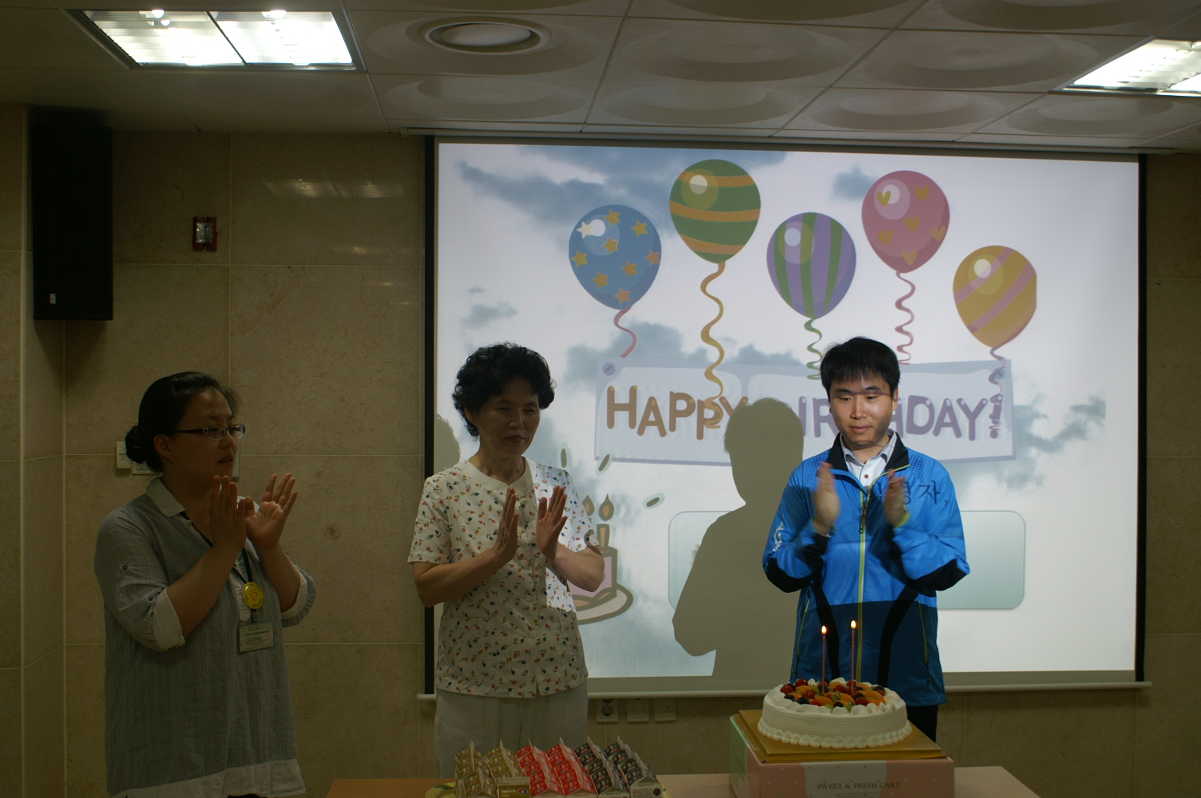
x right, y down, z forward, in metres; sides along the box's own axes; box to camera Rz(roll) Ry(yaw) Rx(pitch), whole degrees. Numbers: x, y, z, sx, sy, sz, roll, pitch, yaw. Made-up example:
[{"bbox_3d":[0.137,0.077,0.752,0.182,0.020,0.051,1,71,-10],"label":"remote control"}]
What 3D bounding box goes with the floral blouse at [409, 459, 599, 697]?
[{"bbox_3d":[-0.226,0.413,3.050,0.430,0.545,0.290,0,1,-19],"label":"floral blouse"}]

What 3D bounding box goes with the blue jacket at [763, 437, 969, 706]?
[{"bbox_3d":[0.622,0.400,3.040,0.475,0.630,0.380,1,1,13],"label":"blue jacket"}]

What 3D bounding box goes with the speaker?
[{"bbox_3d":[-1.529,-0.505,3.800,0.217,0.555,0.230,0,5,-13],"label":"speaker"}]

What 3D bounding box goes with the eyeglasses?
[{"bbox_3d":[-0.868,0.077,2.840,0.140,0.040,0.137,-5,-2,27],"label":"eyeglasses"}]

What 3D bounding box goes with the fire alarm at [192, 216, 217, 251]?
[{"bbox_3d":[-1.228,-0.513,4.035,0.072,0.110,0.045,0,1,-5],"label":"fire alarm"}]

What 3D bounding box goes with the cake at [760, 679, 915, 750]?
[{"bbox_3d":[0.427,0.558,2.360,0.275,0.080,0.275,0,1,5],"label":"cake"}]

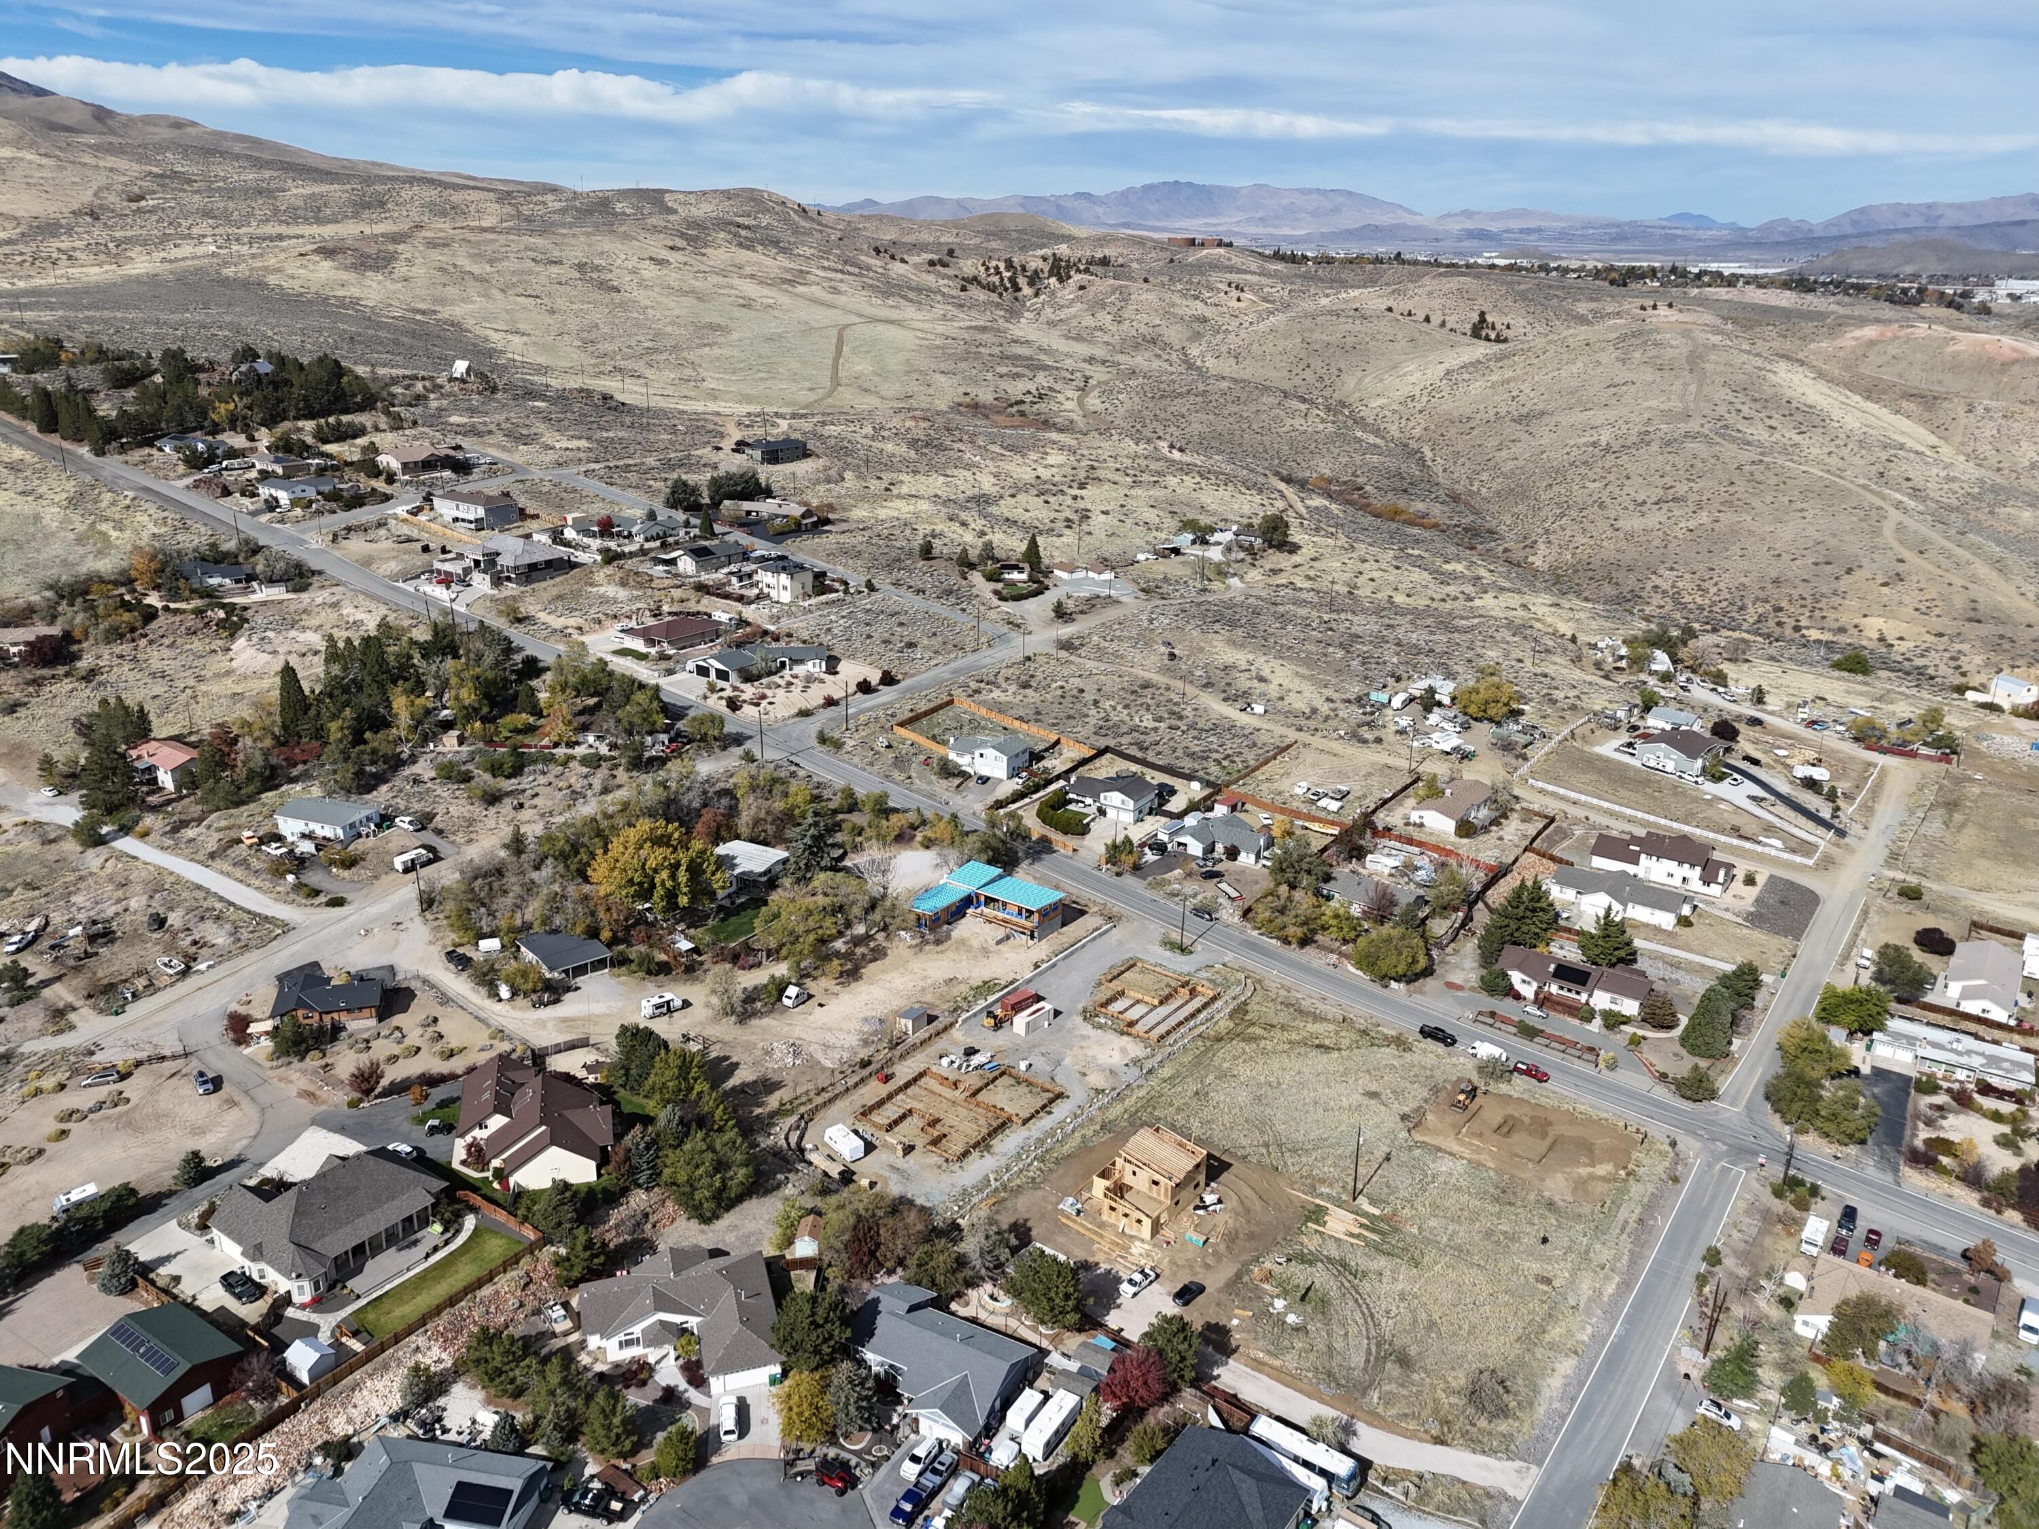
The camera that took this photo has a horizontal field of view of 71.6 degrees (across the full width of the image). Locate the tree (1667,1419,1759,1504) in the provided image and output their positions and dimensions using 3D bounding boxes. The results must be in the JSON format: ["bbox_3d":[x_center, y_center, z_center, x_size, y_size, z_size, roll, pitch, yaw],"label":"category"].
[{"bbox_3d":[73.920,74.600,151.340,8.900,7.500,8.900,13,25,30],"label":"tree"}]

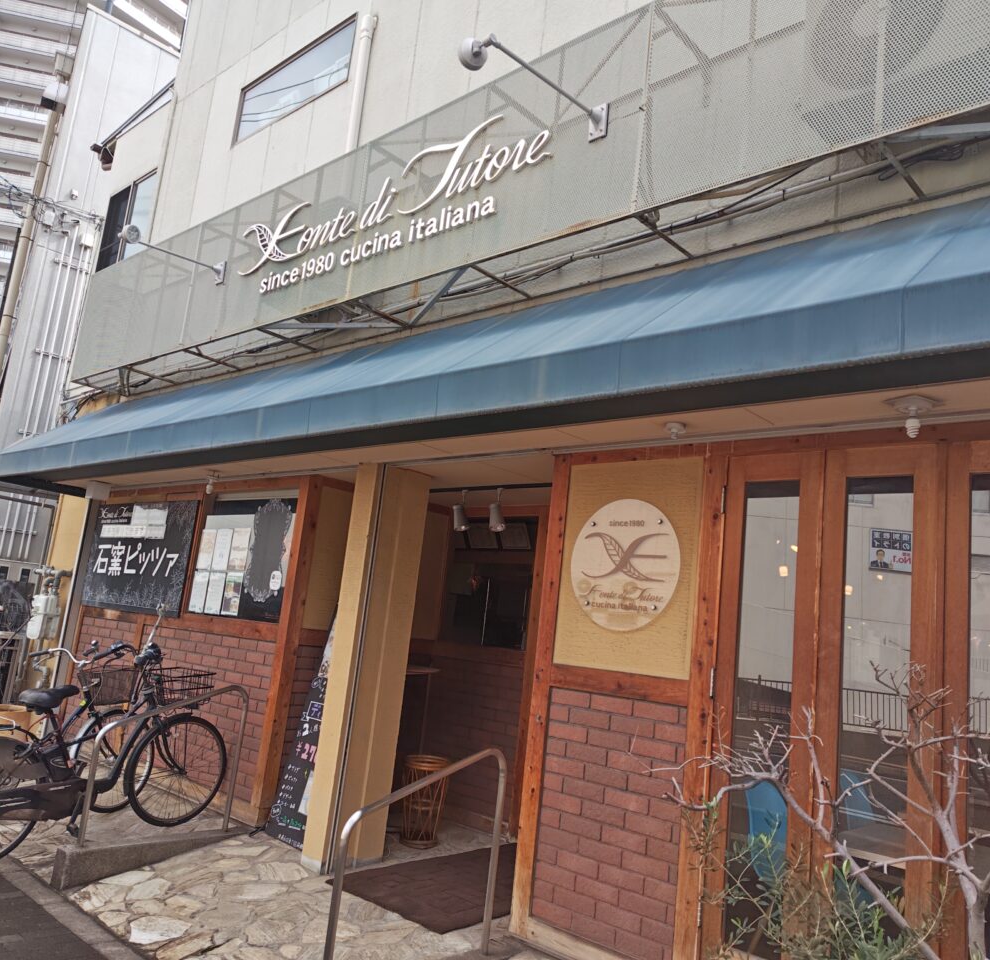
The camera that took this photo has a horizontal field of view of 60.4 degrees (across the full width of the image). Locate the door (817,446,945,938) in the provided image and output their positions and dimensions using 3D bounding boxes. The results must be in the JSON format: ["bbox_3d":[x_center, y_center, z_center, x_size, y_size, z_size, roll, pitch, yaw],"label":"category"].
[{"bbox_3d":[1.344,0.881,2.986,0.420,2.060,0.050,-3,-14,42],"label":"door"}]

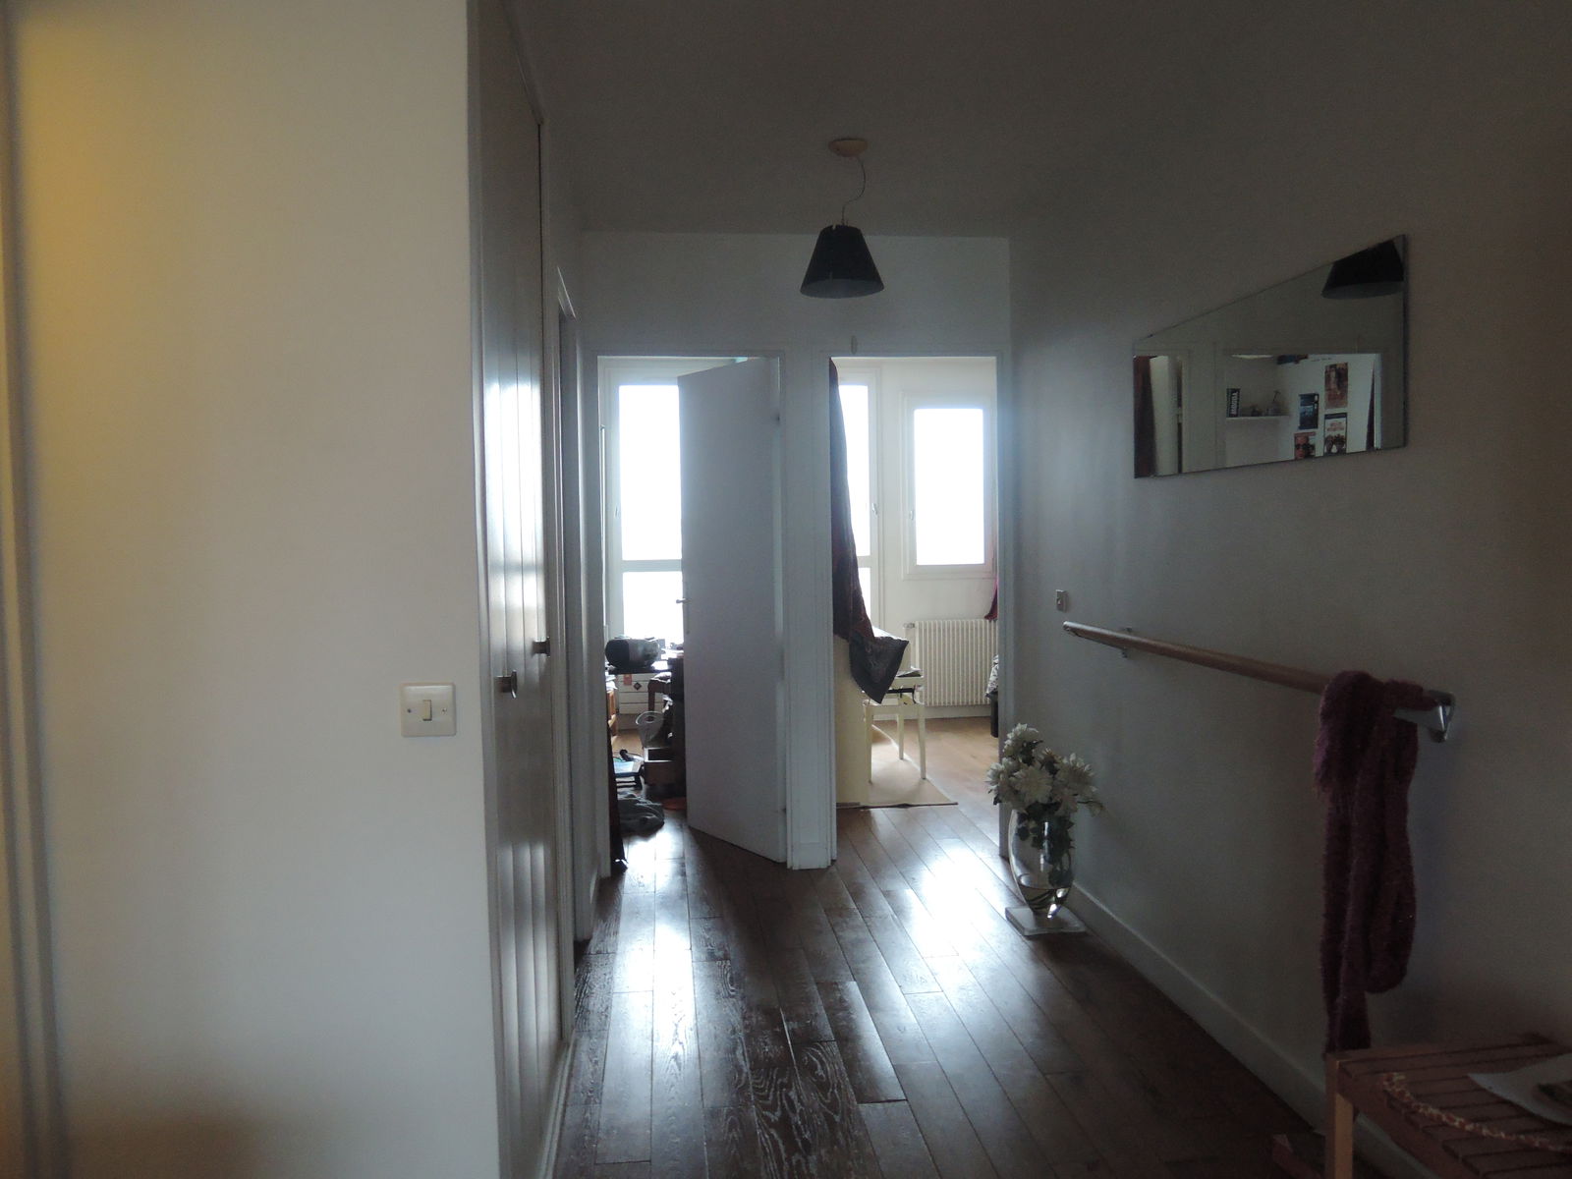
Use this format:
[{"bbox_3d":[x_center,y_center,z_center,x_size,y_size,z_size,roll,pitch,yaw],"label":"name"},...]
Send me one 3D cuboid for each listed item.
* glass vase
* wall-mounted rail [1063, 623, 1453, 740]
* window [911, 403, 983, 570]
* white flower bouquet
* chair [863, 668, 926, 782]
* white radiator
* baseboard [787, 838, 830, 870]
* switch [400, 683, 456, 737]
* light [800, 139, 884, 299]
[{"bbox_3d":[0.873,0.931,3.709,0.210,0.375,0.205,-1,3,-7],"label":"glass vase"},{"bbox_3d":[1.055,0.192,2.695,0.135,0.110,1.760,-1,3,-7],"label":"wall-mounted rail"},{"bbox_3d":[1.155,-0.734,7.731,0.560,1.150,0.080,-1,3,-7],"label":"window"},{"bbox_3d":[0.852,0.661,3.663,0.320,0.420,0.330,-1,3,-7],"label":"white flower bouquet"},{"bbox_3d":[0.567,0.742,6.123,0.340,0.550,0.560,-1,3,-7],"label":"chair"},{"bbox_3d":[1.190,0.511,7.687,0.650,0.600,0.130,-1,3,-7],"label":"white radiator"},{"bbox_3d":[0.092,1.064,4.368,0.165,0.108,0.016,-1,3,-7],"label":"baseboard"},{"bbox_3d":[-0.543,0.182,1.655,0.082,0.082,0.012,-1,3,-7],"label":"switch"},{"bbox_3d":[0.169,-1.120,3.280,0.260,0.425,0.260,-1,3,-7],"label":"light"}]

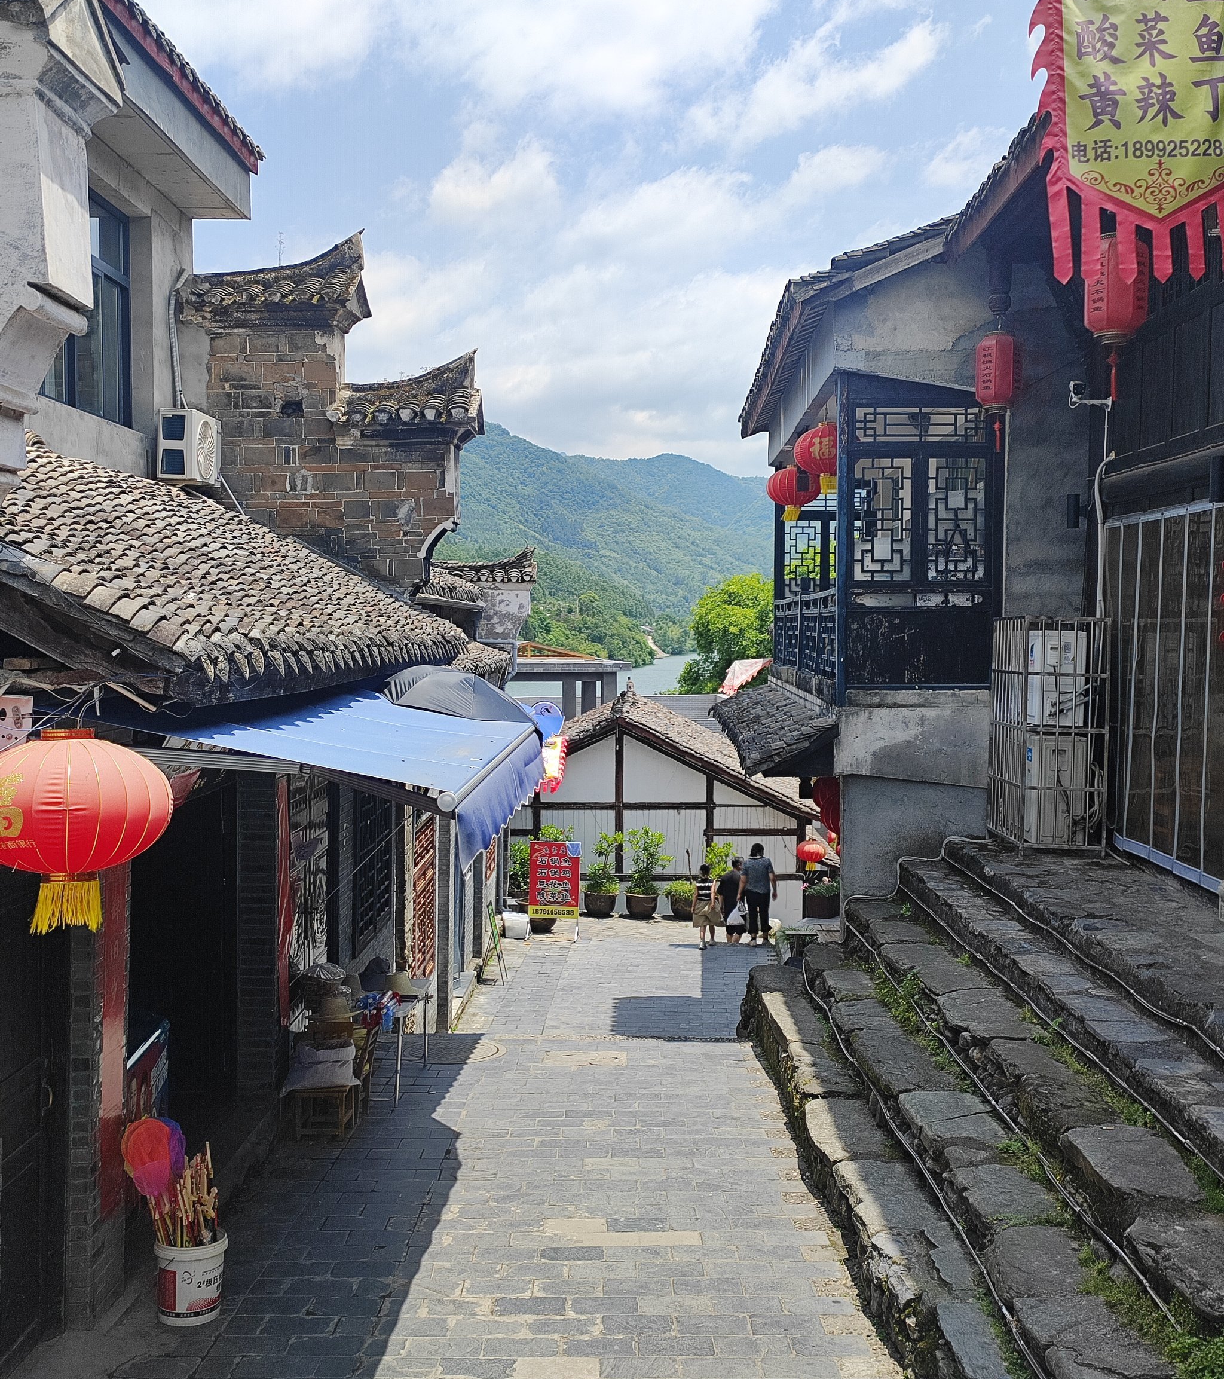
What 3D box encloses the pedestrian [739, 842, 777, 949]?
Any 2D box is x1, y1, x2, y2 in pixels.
[{"bbox_3d":[2.270,3.188,18.400,0.600,1.614,0.360,0,3,5],"label":"pedestrian"}]

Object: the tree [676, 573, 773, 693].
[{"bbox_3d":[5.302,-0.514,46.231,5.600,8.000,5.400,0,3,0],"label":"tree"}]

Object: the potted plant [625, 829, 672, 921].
[{"bbox_3d":[0.592,3.180,20.650,0.760,1.599,0.720,0,3,-3],"label":"potted plant"}]

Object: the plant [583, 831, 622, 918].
[{"bbox_3d":[-0.157,3.227,20.700,0.680,1.502,0.650,0,3,-3],"label":"plant"}]

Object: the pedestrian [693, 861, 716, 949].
[{"bbox_3d":[1.428,3.325,18.200,0.430,1.350,0.360,0,3,5],"label":"pedestrian"}]

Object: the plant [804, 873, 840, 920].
[{"bbox_3d":[3.575,3.480,19.900,0.680,0.776,0.500,0,3,-3],"label":"plant"}]

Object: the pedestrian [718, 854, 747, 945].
[{"bbox_3d":[1.923,3.450,18.800,0.490,1.588,0.380,1,3,15],"label":"pedestrian"}]

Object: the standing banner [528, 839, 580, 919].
[{"bbox_3d":[-0.906,2.996,18.600,0.800,1.259,0.120,0,3,8],"label":"standing banner"}]

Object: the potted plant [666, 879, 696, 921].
[{"bbox_3d":[1.298,3.635,20.500,0.740,0.677,0.680,0,3,-3],"label":"potted plant"}]

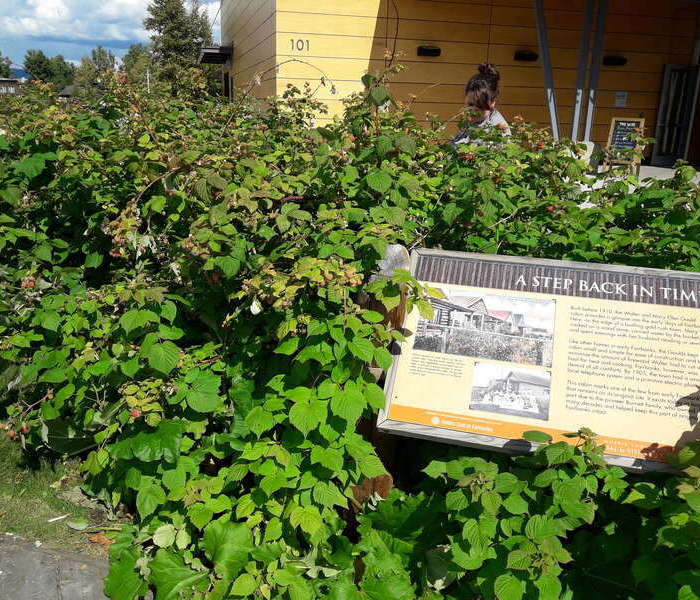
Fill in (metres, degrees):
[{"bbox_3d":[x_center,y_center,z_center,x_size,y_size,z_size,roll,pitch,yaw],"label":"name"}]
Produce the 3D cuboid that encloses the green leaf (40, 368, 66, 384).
[{"bbox_3d":[-1.172,0.299,2.550,0.108,0.022,0.078,-6,50,-25],"label":"green leaf"}]

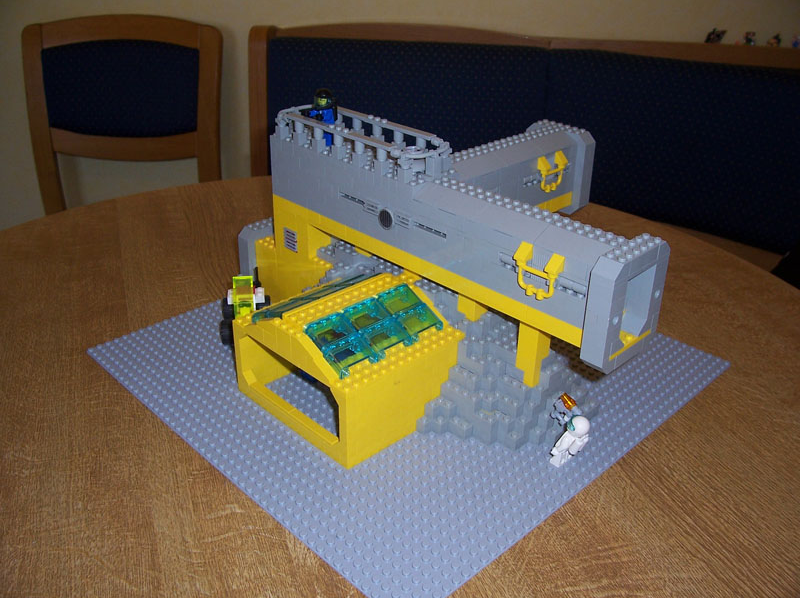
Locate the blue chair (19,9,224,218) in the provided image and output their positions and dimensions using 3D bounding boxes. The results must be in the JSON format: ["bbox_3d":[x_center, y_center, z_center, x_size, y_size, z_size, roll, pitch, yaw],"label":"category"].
[{"bbox_3d":[-0.602,-0.083,1.550,0.450,0.875,0.520,4,28,6],"label":"blue chair"}]

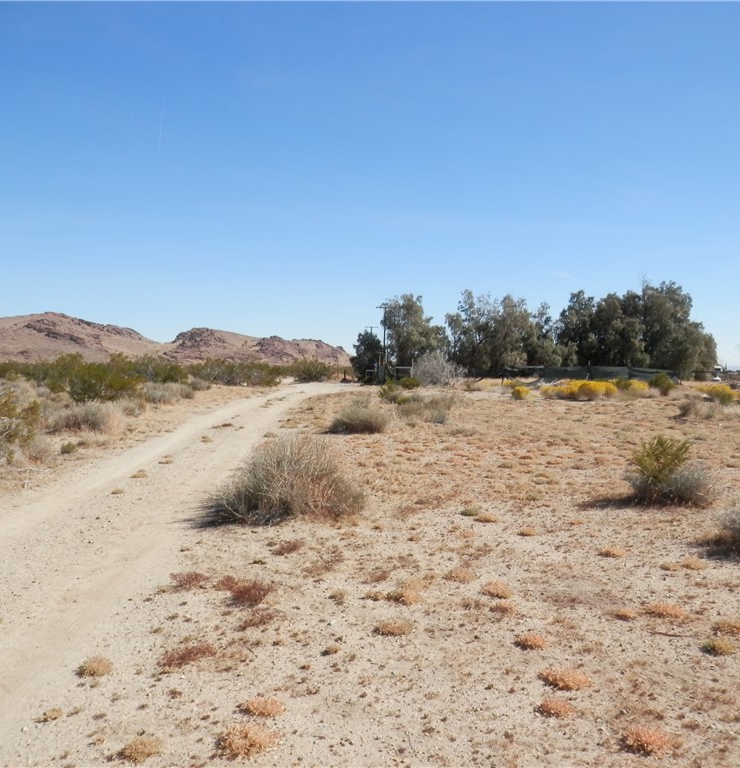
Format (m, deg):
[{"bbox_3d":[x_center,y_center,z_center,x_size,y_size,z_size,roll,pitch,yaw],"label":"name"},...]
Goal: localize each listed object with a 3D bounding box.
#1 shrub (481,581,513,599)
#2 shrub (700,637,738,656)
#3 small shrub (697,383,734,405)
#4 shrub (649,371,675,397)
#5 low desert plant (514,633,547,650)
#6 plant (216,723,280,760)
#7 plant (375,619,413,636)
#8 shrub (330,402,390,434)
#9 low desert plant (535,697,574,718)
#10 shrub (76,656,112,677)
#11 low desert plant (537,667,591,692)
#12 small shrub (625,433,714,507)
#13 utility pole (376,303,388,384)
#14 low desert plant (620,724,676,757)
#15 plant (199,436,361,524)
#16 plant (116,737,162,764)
[{"bbox_3d":[0.897,1.440,5.244,0.225,0.105,0.191,0,1,0],"label":"shrub"},{"bbox_3d":[1.967,1.465,4.175,0.189,0.085,0.160,0,1,0],"label":"shrub"},{"bbox_3d":[16.608,0.464,35.554,1.684,0.975,1.516,0,1,0],"label":"small shrub"},{"bbox_3d":[18.292,0.018,46.245,1.651,1.475,1.486,0,1,0],"label":"shrub"},{"bbox_3d":[0.937,1.485,4.293,0.172,0.073,0.134,0,1,0],"label":"low desert plant"},{"bbox_3d":[-0.517,1.501,3.147,0.270,0.083,0.211,0,1,0],"label":"plant"},{"bbox_3d":[0.143,1.466,4.505,0.232,0.074,0.197,0,1,0],"label":"plant"},{"bbox_3d":[-0.304,0.884,19.548,1.586,0.790,1.348,0,1,0],"label":"shrub"},{"bbox_3d":[0.870,1.507,3.468,0.175,0.061,0.136,0,1,0],"label":"low desert plant"},{"bbox_3d":[-1.447,1.473,3.898,0.171,0.078,0.145,0,1,0],"label":"shrub"},{"bbox_3d":[0.990,1.480,3.766,0.258,0.068,0.220,0,1,0],"label":"low desert plant"},{"bbox_3d":[3.678,1.026,9.050,1.063,0.818,0.904,0,1,0],"label":"small shrub"},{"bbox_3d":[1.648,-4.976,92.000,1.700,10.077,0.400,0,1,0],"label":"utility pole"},{"bbox_3d":[1.170,1.482,3.119,0.217,0.084,0.185,0,1,0],"label":"low desert plant"},{"bbox_3d":[-0.981,1.018,8.552,1.834,0.853,1.651,0,1,0],"label":"plant"},{"bbox_3d":[-0.960,1.512,3.080,0.178,0.063,0.139,0,1,0],"label":"plant"}]

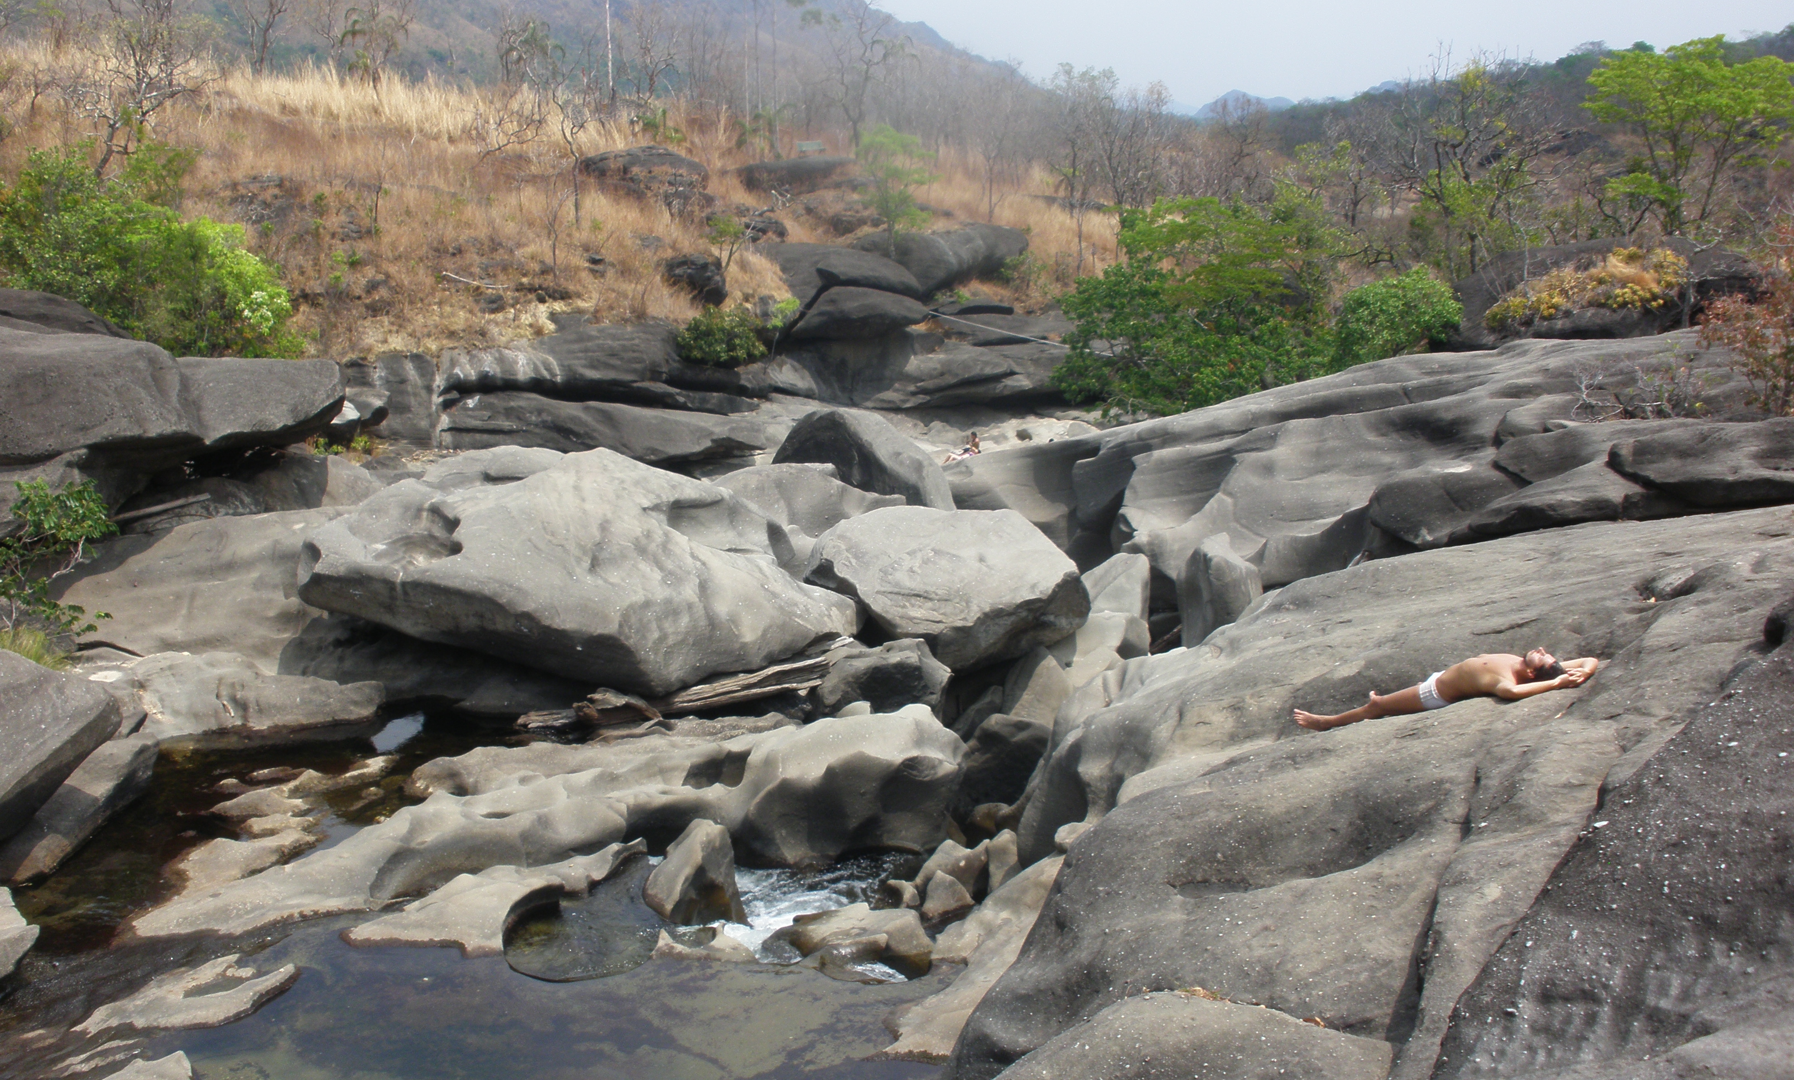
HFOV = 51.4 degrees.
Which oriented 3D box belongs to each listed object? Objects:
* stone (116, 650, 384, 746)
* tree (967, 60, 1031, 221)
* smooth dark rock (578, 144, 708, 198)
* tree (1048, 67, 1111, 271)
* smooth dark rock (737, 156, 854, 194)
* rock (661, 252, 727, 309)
[{"bbox_3d":[-7.800,1.885,22.500,2.900,0.850,1.600,-1,10,-8],"label":"stone"},{"bbox_3d":[4.387,-17.127,80.000,2.800,6.900,2.700,0,12,0],"label":"tree"},{"bbox_3d":[-10.334,-15.044,76.000,5.300,2.100,3.600,0,12,0],"label":"smooth dark rock"},{"bbox_3d":[7.058,-14.252,72.000,2.600,8.100,2.600,0,12,0],"label":"tree"},{"bbox_3d":[-5.174,-18.519,95.000,5.900,1.800,4.000,0,10,0],"label":"smooth dark rock"},{"bbox_3d":[-6.815,-8.803,63.000,2.200,1.800,1.900,0,12,0],"label":"rock"}]

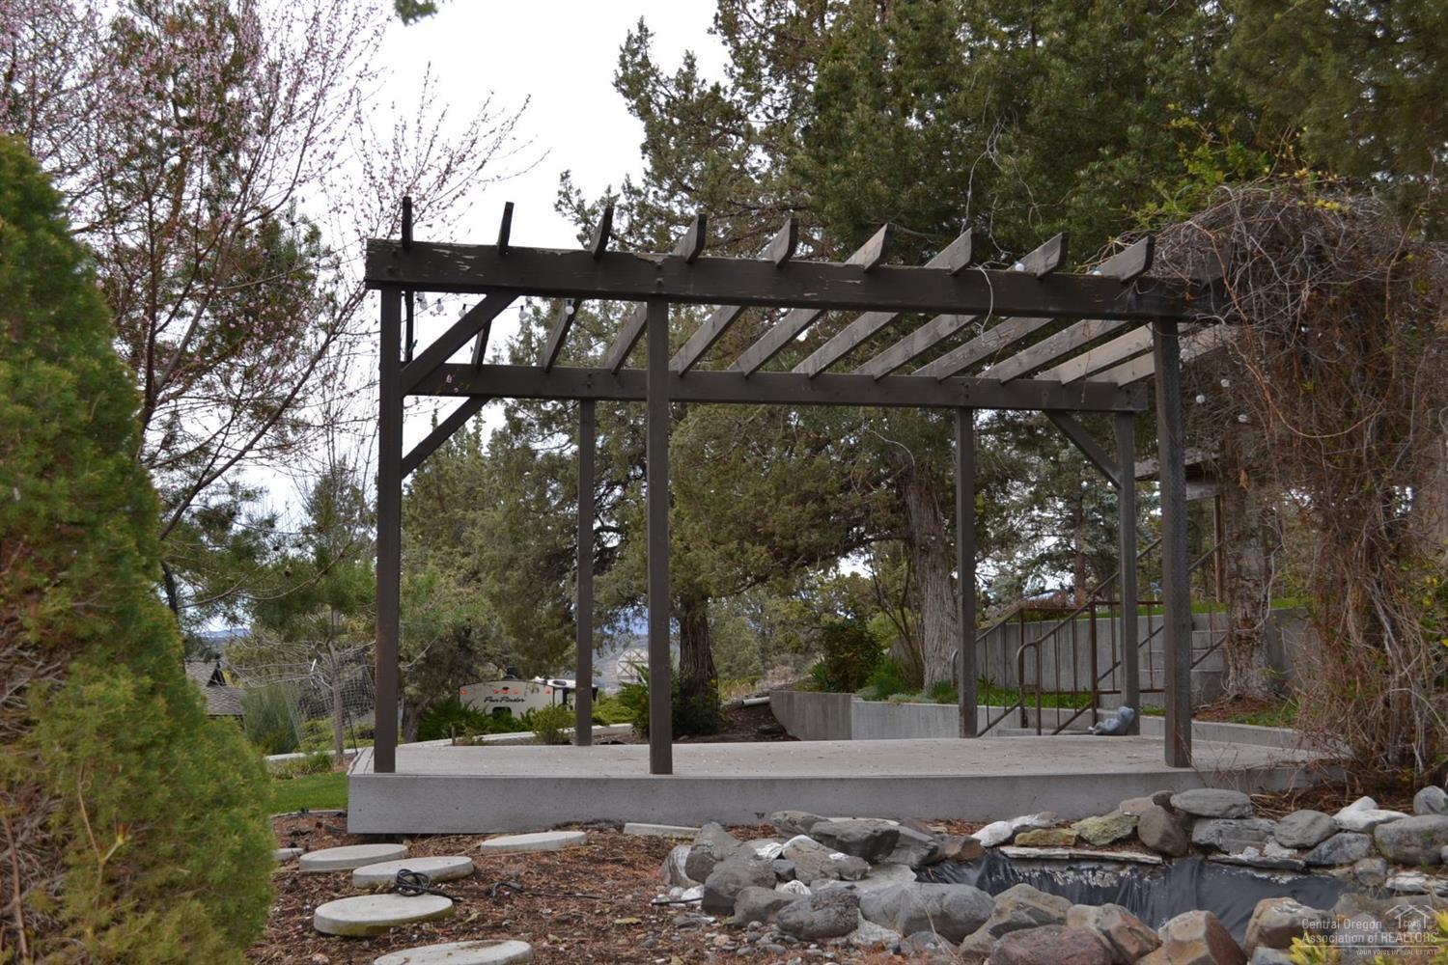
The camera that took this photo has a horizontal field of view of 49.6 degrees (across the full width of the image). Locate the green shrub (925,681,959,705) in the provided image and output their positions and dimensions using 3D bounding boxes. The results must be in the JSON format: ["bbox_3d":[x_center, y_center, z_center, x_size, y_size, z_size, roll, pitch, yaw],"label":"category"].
[{"bbox_3d":[1.954,1.879,14.000,0.310,0.230,0.290,-1,-7,8],"label":"green shrub"}]

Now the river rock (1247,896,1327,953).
[{"bbox_3d":[1.579,1.241,4.400,0.230,0.155,0.210,-3,-7,19],"label":"river rock"}]

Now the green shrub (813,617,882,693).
[{"bbox_3d":[1.327,1.855,16.800,0.740,0.830,0.700,-1,-7,4],"label":"green shrub"}]

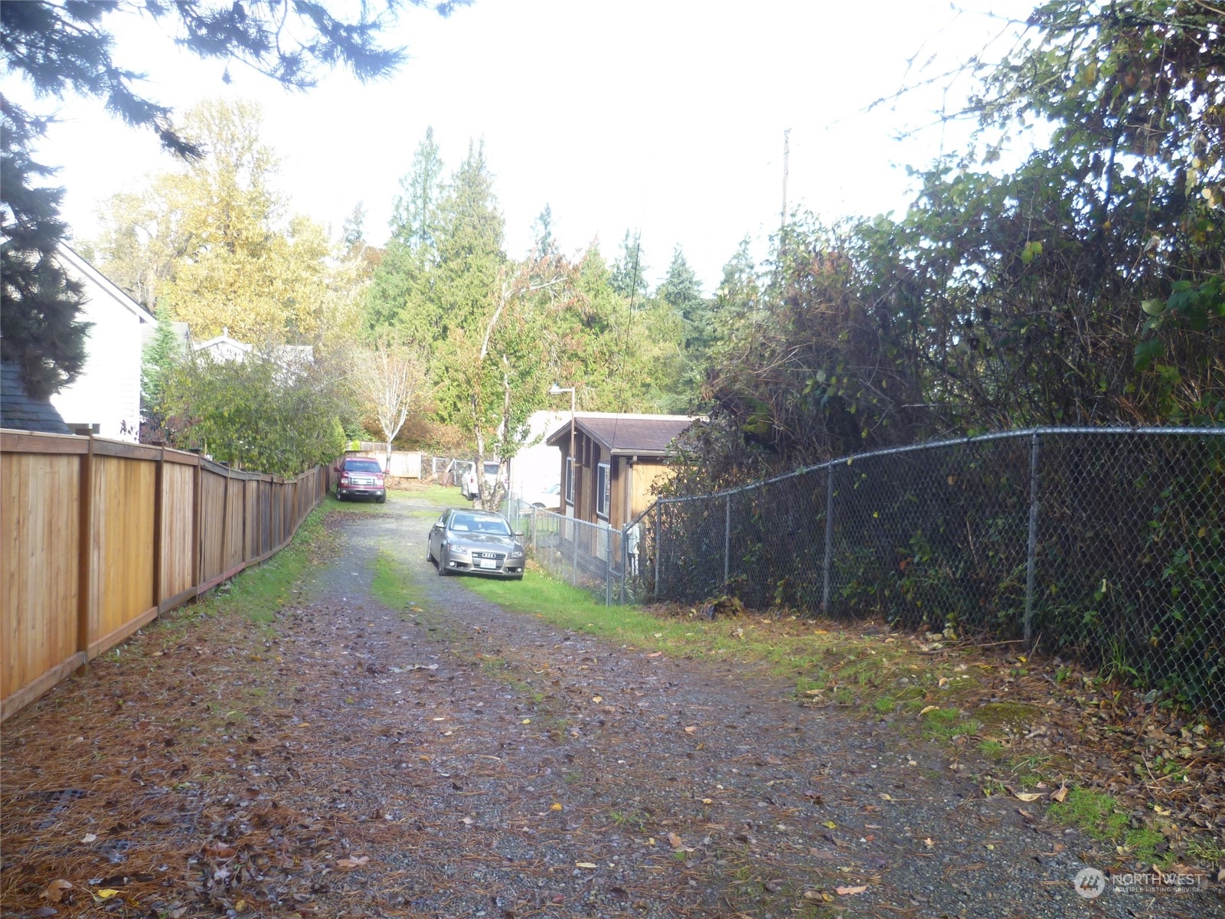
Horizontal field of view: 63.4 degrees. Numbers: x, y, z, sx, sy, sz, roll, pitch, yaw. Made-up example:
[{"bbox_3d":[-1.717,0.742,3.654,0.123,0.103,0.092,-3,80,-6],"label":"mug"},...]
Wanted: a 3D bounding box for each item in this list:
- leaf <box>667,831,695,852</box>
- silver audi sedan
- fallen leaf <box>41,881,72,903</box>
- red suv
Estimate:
[{"bbox_3d":[0.274,1.541,4.000,0.110,0.040,0.100,2,2,5],"label":"leaf"},{"bbox_3d":[-3.227,1.873,23.077,1.880,1.430,4.700,5,0,-16],"label":"silver audi sedan"},{"bbox_3d":[-1.945,1.515,3.470,0.100,0.032,0.085,0,2,-29],"label":"fallen leaf"},{"bbox_3d":[-11.819,0.866,46.568,2.100,1.920,5.700,2,3,-16],"label":"red suv"}]

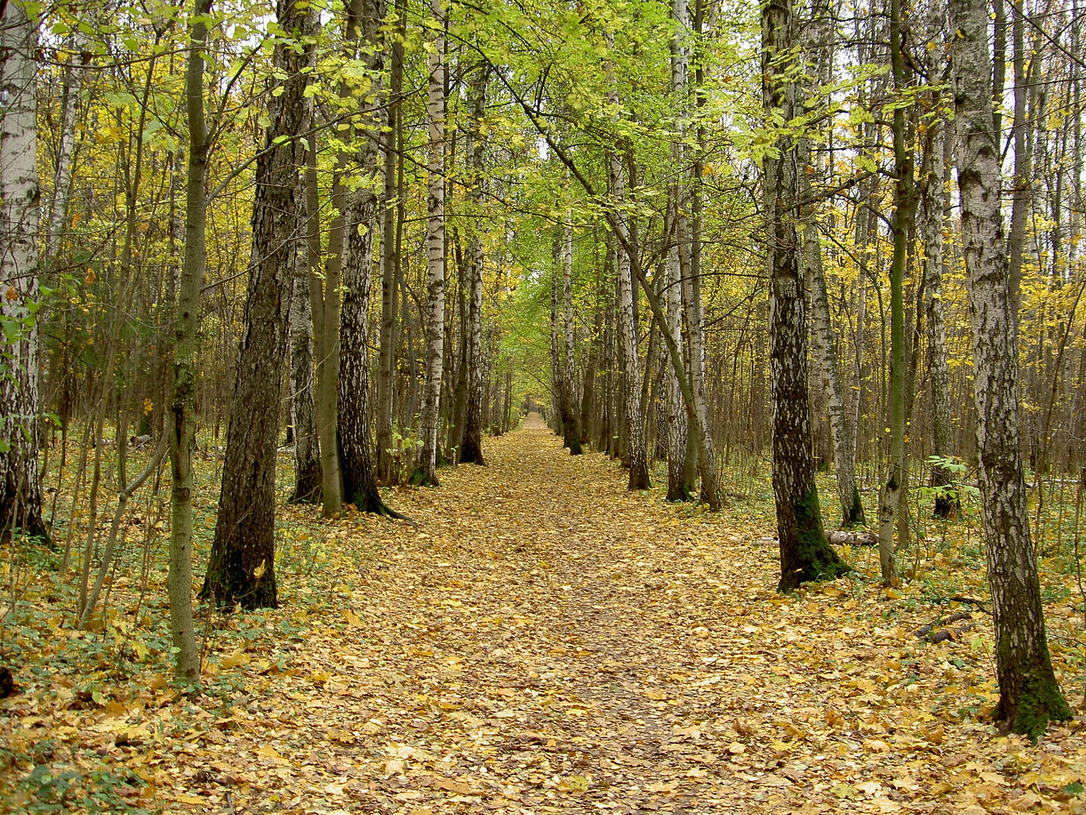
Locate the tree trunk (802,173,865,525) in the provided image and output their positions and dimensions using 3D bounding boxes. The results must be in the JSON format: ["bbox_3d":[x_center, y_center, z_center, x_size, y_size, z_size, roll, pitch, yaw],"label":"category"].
[{"bbox_3d":[4.114,-0.856,17.500,0.300,5.140,0.300,-7,0,0],"label":"tree trunk"}]

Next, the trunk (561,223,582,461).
[{"bbox_3d":[1.076,-2.721,47.000,0.550,9.060,0.550,-1,0,0],"label":"trunk"}]

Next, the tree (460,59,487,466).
[{"bbox_3d":[-2.106,-4.447,37.500,0.600,12.400,0.600,0,0,0],"label":"tree"}]

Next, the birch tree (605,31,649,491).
[{"bbox_3d":[1.749,-3.119,26.000,0.420,9.700,0.420,-3,0,0],"label":"birch tree"}]

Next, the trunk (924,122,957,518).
[{"bbox_3d":[6.238,-1.385,19.200,0.360,6.190,0.360,-1,0,0],"label":"trunk"}]

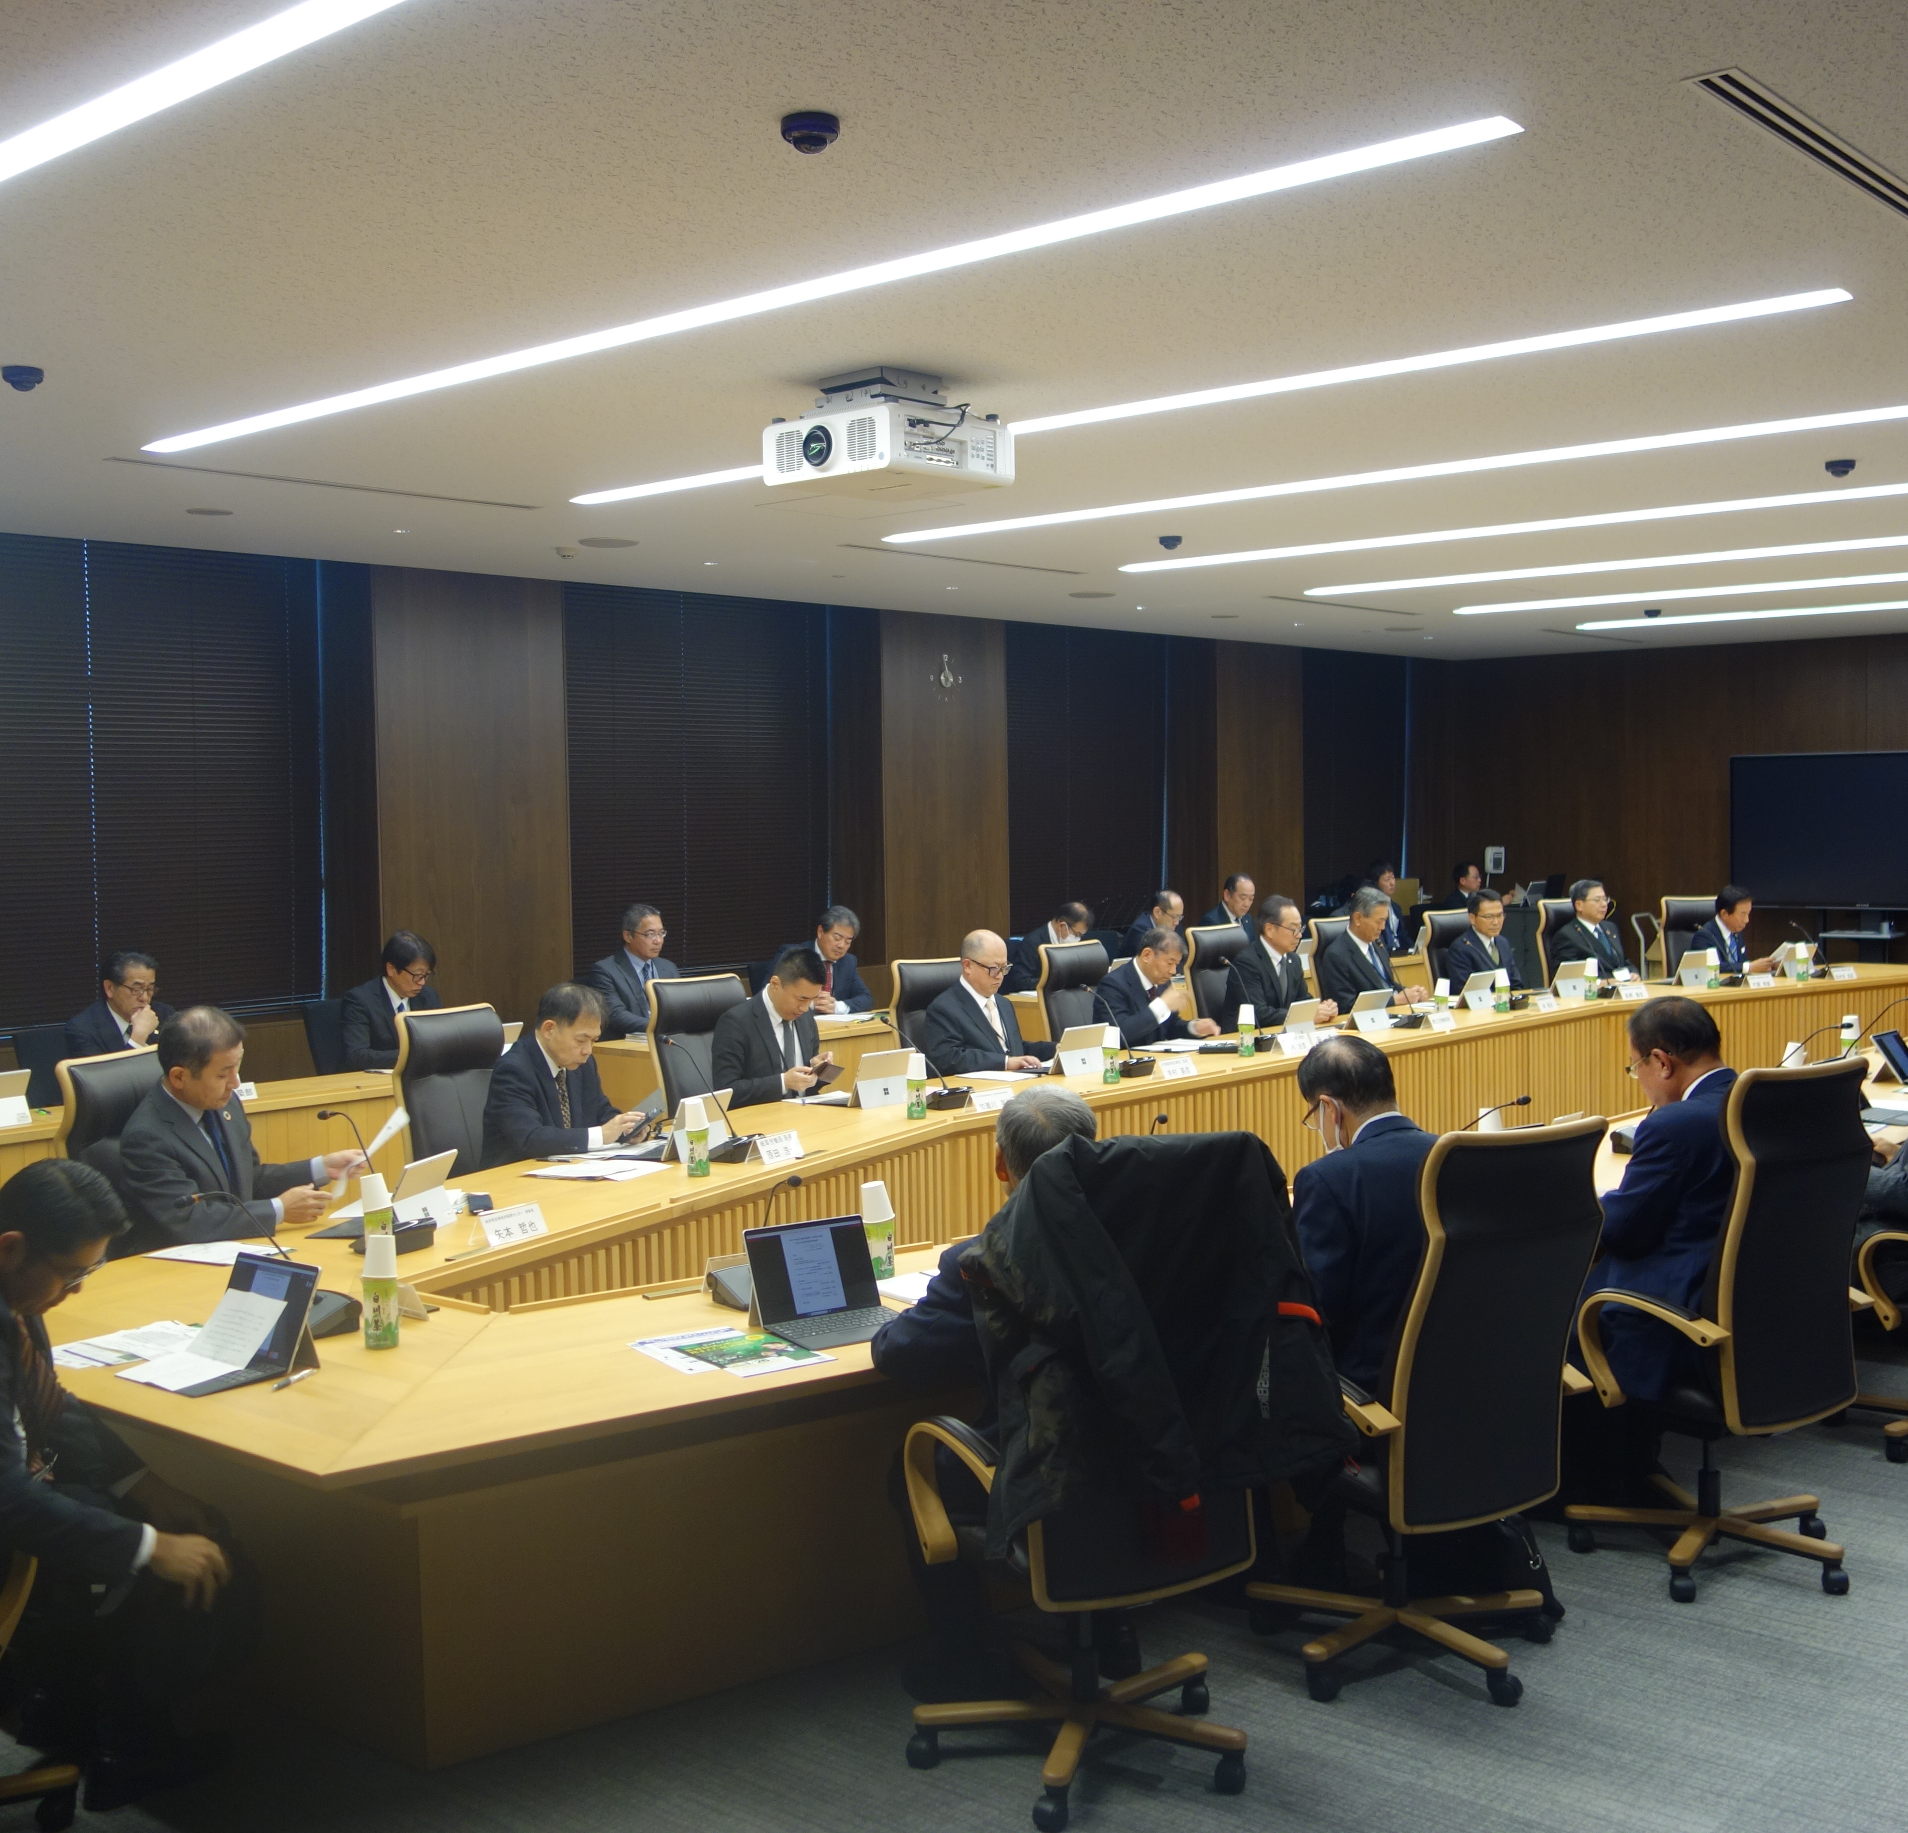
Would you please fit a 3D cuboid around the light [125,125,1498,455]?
[{"bbox_3d":[-0.838,-1.531,5.553,4.996,0.070,0.120,2,4,41],"label":"light"}]

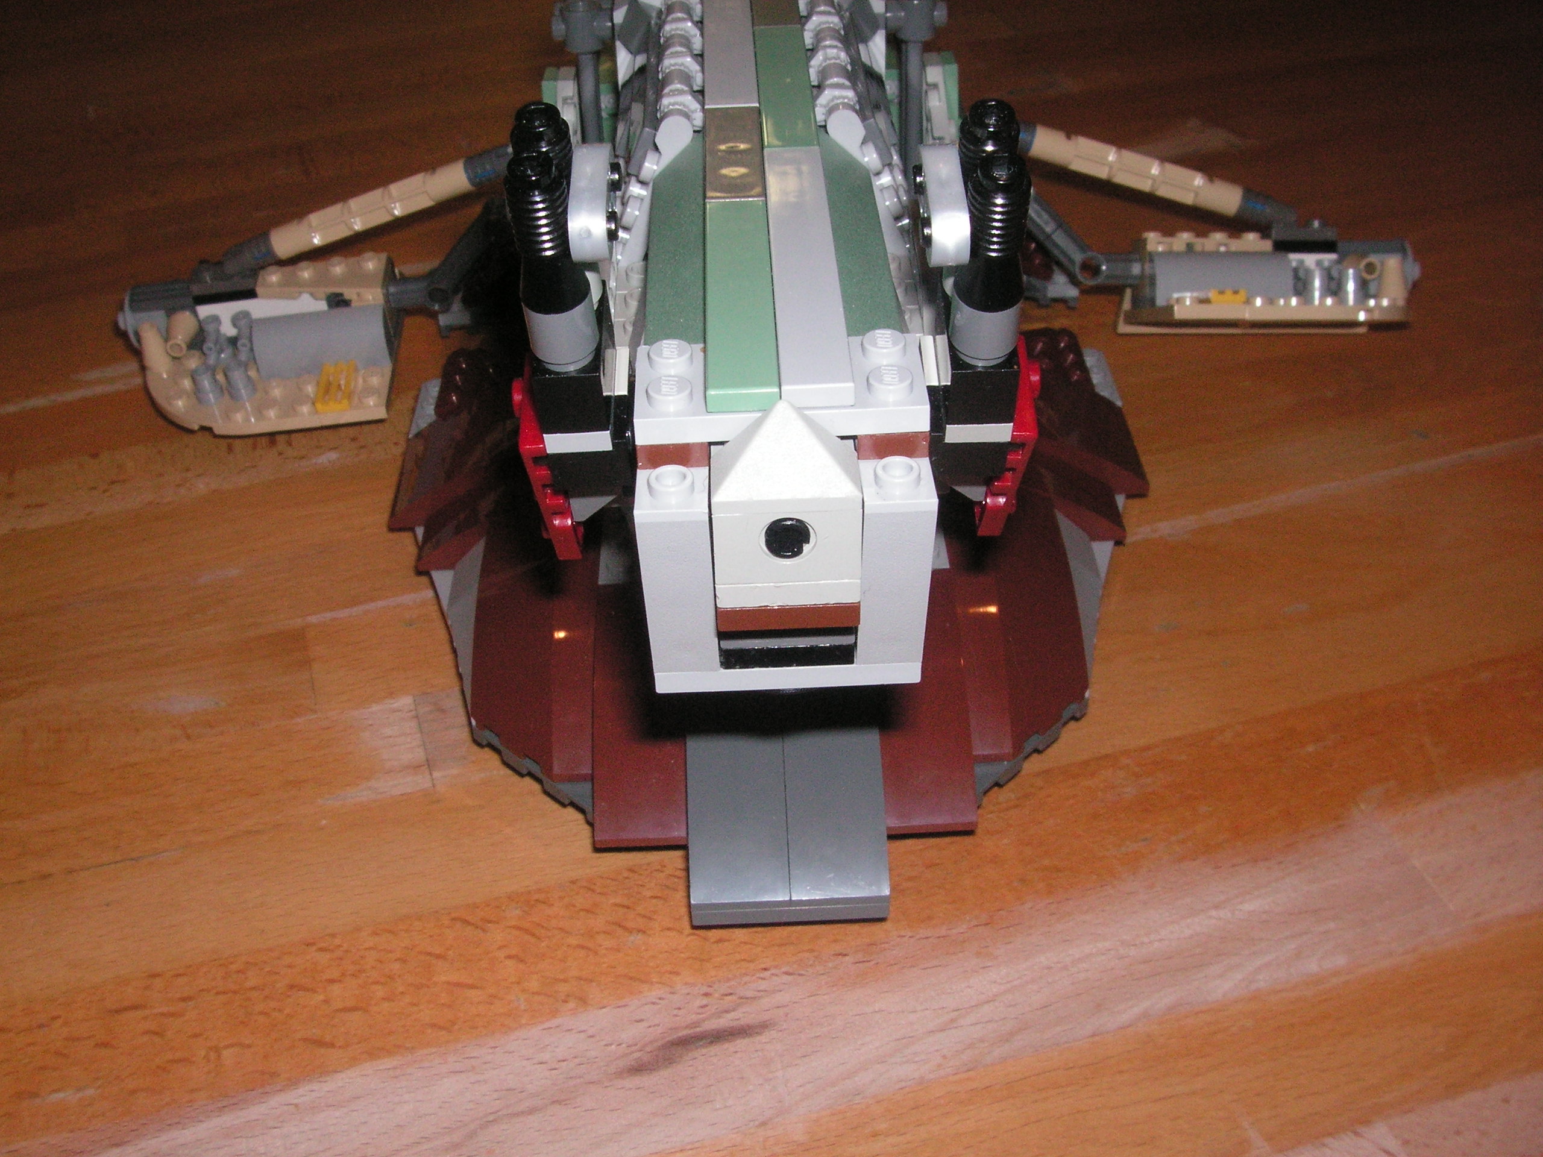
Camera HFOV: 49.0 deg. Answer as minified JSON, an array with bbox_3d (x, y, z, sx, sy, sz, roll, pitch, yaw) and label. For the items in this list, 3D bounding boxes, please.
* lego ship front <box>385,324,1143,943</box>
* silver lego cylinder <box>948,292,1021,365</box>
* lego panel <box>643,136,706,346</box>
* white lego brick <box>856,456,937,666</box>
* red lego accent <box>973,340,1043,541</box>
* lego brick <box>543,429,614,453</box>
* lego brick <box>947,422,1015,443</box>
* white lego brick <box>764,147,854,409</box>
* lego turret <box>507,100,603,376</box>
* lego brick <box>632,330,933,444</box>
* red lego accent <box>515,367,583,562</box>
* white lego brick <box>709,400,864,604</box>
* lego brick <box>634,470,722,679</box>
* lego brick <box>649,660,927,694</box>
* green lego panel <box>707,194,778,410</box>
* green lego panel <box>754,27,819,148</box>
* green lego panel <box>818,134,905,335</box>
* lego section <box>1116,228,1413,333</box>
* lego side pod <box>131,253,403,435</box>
[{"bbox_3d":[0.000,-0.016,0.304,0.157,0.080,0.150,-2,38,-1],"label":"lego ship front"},{"bbox_3d":[0.025,-0.030,0.193,0.008,0.010,0.008,-2,53,-1],"label":"silver lego cylinder"},{"bbox_3d":[-0.012,-0.044,0.219,0.007,0.003,0.058,-2,38,-1],"label":"lego panel"},{"bbox_3d":[0.014,-0.002,0.194,0.008,0.030,0.016,-2,37,-1],"label":"white lego brick"},{"bbox_3d":[0.031,-0.015,0.222,0.005,0.033,0.016,-2,53,-1],"label":"red lego accent"},{"bbox_3d":[-0.023,-0.022,0.208,0.008,0.003,0.016,-2,53,-1],"label":"lego brick"},{"bbox_3d":[0.025,-0.024,0.208,0.008,0.003,0.016,-2,53,-1],"label":"lego brick"},{"bbox_3d":[0.004,-0.039,0.208,0.008,0.003,0.062,-2,38,-1],"label":"white lego brick"},{"bbox_3d":[-0.026,-0.040,0.200,0.009,0.030,0.016,-2,38,-1],"label":"lego turret"},{"bbox_3d":[0.001,-0.022,0.188,0.032,0.005,0.016,-2,37,-1],"label":"lego brick"},{"bbox_3d":[-0.029,-0.012,0.221,0.005,0.033,0.016,-2,53,-1],"label":"red lego accent"},{"bbox_3d":[0.002,-0.010,0.188,0.016,0.022,0.016,-2,37,-1],"label":"white lego brick"},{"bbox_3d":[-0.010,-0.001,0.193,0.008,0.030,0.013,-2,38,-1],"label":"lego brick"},{"bbox_3d":[0.002,0.008,0.208,0.032,0.003,0.011,-2,38,-1],"label":"lego brick"},{"bbox_3d":[-0.004,-0.034,0.202,0.008,0.003,0.047,-2,38,-1],"label":"green lego panel"},{"bbox_3d":[0.002,-0.072,0.251,0.008,0.003,0.046,-2,38,-1],"label":"green lego panel"},{"bbox_3d":[0.012,-0.043,0.222,0.009,0.009,0.062,-2,37,-1],"label":"green lego panel"},{"bbox_3d":[0.116,-0.069,0.395,0.068,0.024,0.036,0,9,-1],"label":"lego section"},{"bbox_3d":[-0.123,-0.055,0.403,0.065,0.026,0.032,-7,39,-7],"label":"lego side pod"}]

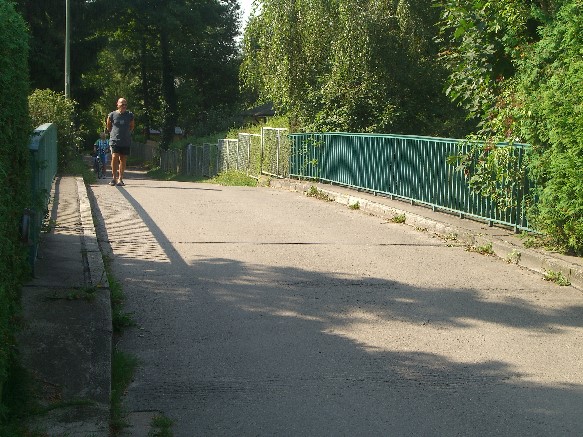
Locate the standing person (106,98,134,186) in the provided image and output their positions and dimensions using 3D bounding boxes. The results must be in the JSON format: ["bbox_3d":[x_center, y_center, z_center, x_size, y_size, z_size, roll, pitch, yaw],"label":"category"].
[{"bbox_3d":[-3.425,-1.541,23.000,0.550,1.770,0.380,0,5,-10],"label":"standing person"}]

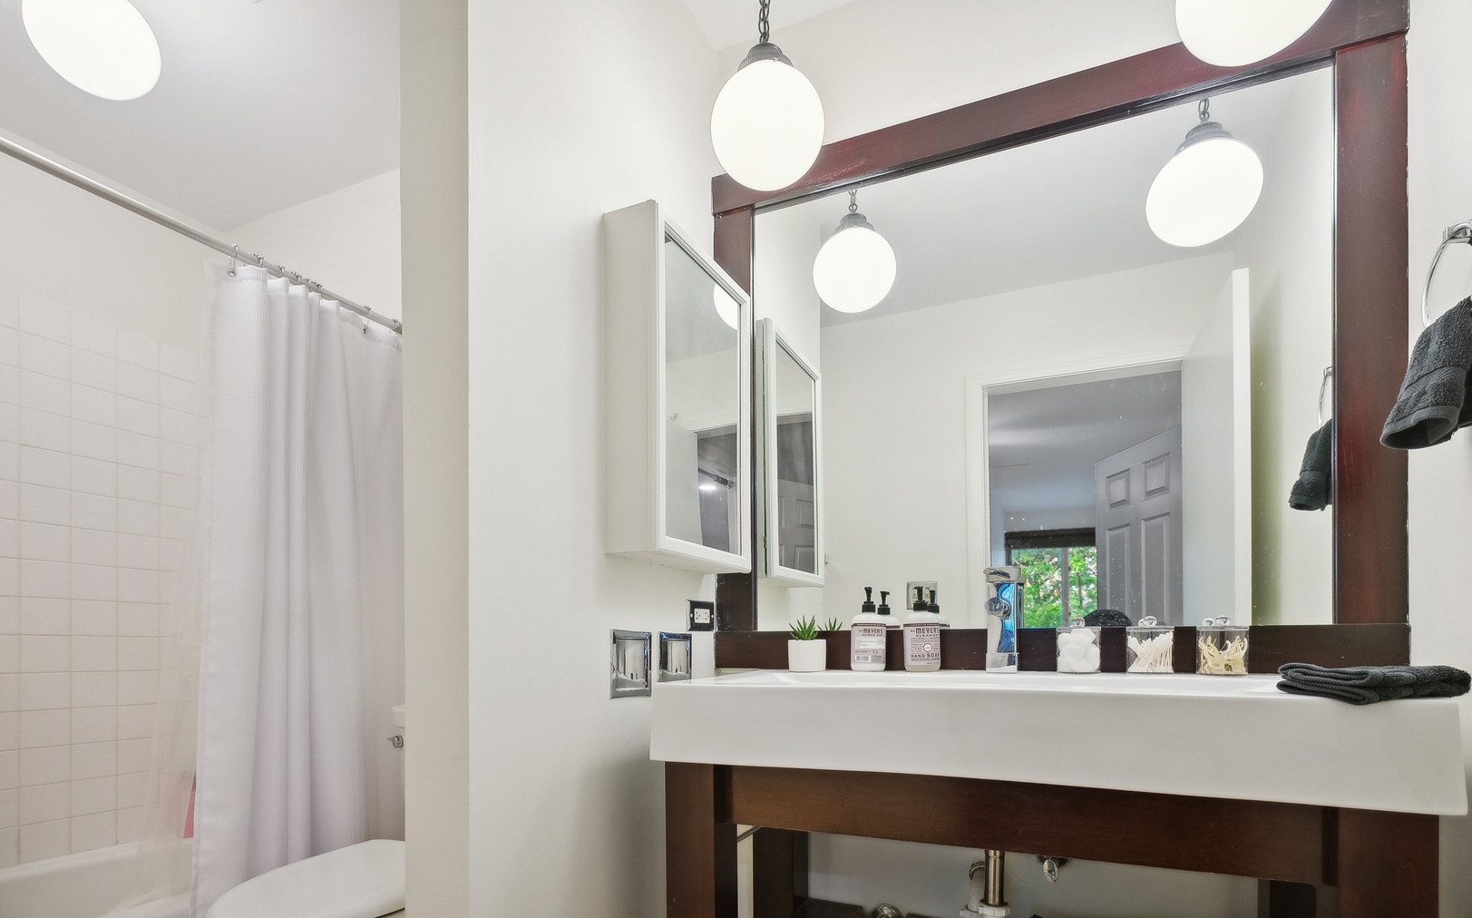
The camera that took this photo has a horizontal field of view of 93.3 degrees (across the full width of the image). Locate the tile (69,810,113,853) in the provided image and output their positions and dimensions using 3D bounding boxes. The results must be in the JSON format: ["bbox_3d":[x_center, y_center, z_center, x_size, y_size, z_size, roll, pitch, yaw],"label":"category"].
[{"bbox_3d":[-1.970,1.145,2.133,0.010,0.110,0.108,0,-4,29],"label":"tile"}]

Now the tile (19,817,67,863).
[{"bbox_3d":[-2.024,1.117,2.036,0.010,0.109,0.111,-1,-7,27],"label":"tile"}]

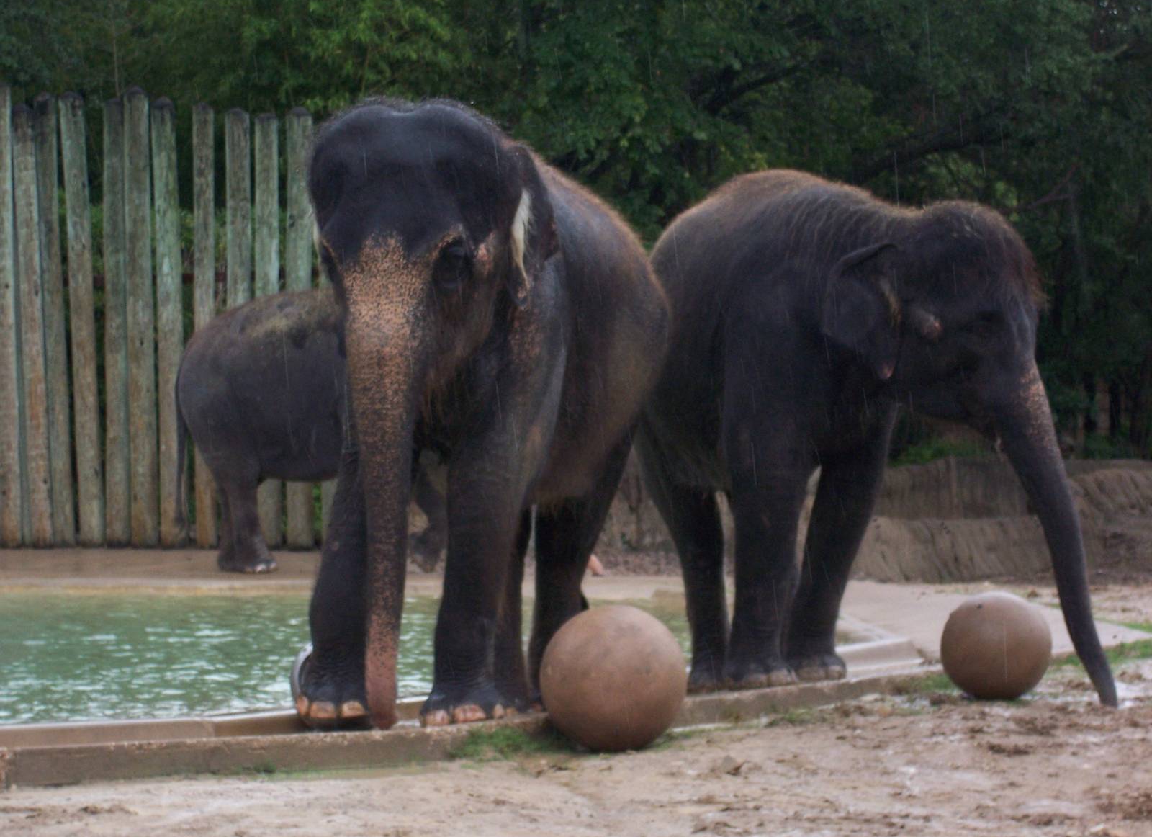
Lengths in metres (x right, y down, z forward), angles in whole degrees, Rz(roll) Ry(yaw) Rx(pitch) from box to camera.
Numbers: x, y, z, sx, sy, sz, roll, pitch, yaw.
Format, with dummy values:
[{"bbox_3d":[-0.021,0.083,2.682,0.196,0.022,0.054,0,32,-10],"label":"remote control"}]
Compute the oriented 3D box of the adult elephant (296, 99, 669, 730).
[{"bbox_3d":[-0.280,0.000,18.500,1.100,2.520,2.800,0,1,27],"label":"adult elephant"}]

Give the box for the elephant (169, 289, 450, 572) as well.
[{"bbox_3d":[-1.430,0.090,32.000,2.850,2.080,0.950,0,1,10],"label":"elephant"}]

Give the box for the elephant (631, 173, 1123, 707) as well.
[{"bbox_3d":[1.400,0.040,20.300,1.250,2.400,2.500,-1,1,-42],"label":"elephant"}]

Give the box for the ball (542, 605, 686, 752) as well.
[{"bbox_3d":[0.158,1.075,18.200,0.610,0.610,0.610,0,1,0],"label":"ball"}]

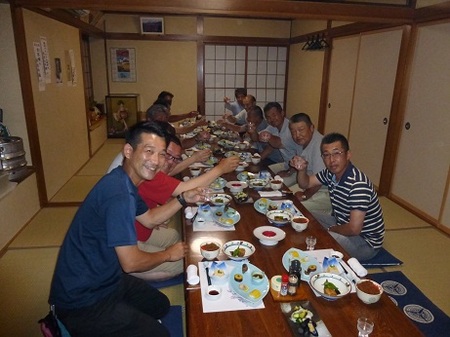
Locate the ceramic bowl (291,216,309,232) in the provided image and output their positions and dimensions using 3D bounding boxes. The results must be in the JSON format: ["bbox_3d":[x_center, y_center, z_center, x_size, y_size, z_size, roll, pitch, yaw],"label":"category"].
[{"bbox_3d":[0.487,0.370,2.125,0.114,0.069,0.114,1,17,0],"label":"ceramic bowl"}]

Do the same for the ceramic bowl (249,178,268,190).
[{"bbox_3d":[0.298,0.149,2.872,0.182,0.060,0.182,1,17,0],"label":"ceramic bowl"}]

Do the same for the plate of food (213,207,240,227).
[{"bbox_3d":[0.003,0.316,2.250,0.195,0.040,0.250,-1,17,-8],"label":"plate of food"}]

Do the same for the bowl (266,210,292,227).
[{"bbox_3d":[0.367,0.347,2.211,0.180,0.060,0.180,1,17,0],"label":"bowl"}]

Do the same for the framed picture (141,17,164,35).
[{"bbox_3d":[-1.399,-2.760,6.315,0.450,0.300,0.030,-1,25,-7],"label":"framed picture"}]

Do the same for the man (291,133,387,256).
[{"bbox_3d":[0.791,0.222,2.232,0.730,0.950,0.580,-8,19,-26],"label":"man"}]

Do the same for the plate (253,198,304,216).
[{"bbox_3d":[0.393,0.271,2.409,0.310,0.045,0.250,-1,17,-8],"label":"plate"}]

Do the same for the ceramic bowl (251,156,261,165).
[{"bbox_3d":[0.340,-0.097,3.682,0.114,0.069,0.114,1,17,0],"label":"ceramic bowl"}]

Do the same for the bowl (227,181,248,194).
[{"bbox_3d":[0.106,0.166,2.714,0.188,0.057,0.188,1,17,0],"label":"bowl"}]

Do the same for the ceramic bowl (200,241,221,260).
[{"bbox_3d":[-0.082,0.461,1.792,0.112,0.068,0.112,1,17,0],"label":"ceramic bowl"}]

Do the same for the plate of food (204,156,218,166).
[{"bbox_3d":[-0.173,-0.095,3.678,0.190,0.050,0.280,-2,17,-8],"label":"plate of food"}]

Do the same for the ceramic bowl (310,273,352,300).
[{"bbox_3d":[0.494,0.570,1.537,0.192,0.064,0.192,1,17,0],"label":"ceramic bowl"}]

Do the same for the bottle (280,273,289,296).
[{"bbox_3d":[0.278,0.539,1.507,0.035,0.105,0.035,-1,17,-7],"label":"bottle"}]

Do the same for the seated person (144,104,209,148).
[{"bbox_3d":[-0.719,-0.360,4.171,0.840,0.920,0.560,-1,17,-7],"label":"seated person"}]

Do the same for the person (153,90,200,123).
[{"bbox_3d":[-0.809,-0.633,4.919,0.820,0.980,0.560,-1,17,-7],"label":"person"}]

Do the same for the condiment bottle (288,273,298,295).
[{"bbox_3d":[0.307,0.523,1.463,0.040,0.088,0.040,-1,17,-8],"label":"condiment bottle"}]

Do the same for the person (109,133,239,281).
[{"bbox_3d":[-0.386,0.190,2.286,0.880,0.930,0.660,4,17,9],"label":"person"}]

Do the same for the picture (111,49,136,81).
[{"bbox_3d":[-2.019,-2.050,6.504,0.475,0.640,0.025,-1,17,-7],"label":"picture"}]

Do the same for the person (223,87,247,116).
[{"bbox_3d":[0.271,-0.776,5.398,0.750,0.970,0.580,-8,20,-28],"label":"person"}]

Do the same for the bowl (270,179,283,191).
[{"bbox_3d":[0.441,0.147,2.779,0.107,0.066,0.107,1,17,0],"label":"bowl"}]

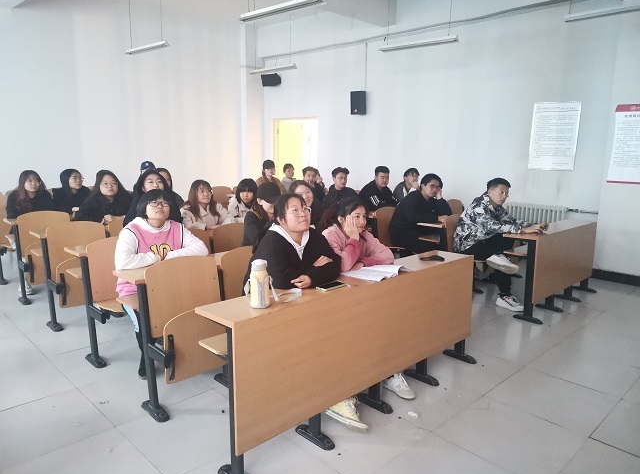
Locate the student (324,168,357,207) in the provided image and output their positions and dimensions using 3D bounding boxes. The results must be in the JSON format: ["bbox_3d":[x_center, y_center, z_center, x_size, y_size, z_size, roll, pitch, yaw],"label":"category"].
[{"bbox_3d":[0.372,-0.207,5.849,0.511,1.253,0.708,-7,13,-39],"label":"student"}]

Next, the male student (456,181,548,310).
[{"bbox_3d":[1.702,0.059,4.508,0.550,1.204,0.786,-8,13,-41],"label":"male student"}]

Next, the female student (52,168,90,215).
[{"bbox_3d":[-2.710,-0.153,5.438,0.760,1.270,0.530,8,13,35],"label":"female student"}]

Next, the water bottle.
[{"bbox_3d":[-0.265,0.201,2.137,0.084,0.206,0.080,-4,11,-24],"label":"water bottle"}]

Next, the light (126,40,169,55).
[{"bbox_3d":[-2.776,-3.026,7.725,1.210,0.100,0.130,9,13,39],"label":"light"}]

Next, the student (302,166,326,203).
[{"bbox_3d":[-0.114,-0.298,6.398,0.511,1.239,0.708,-5,11,-29],"label":"student"}]

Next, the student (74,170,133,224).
[{"bbox_3d":[-1.996,0.001,4.549,0.531,1.248,0.688,-7,13,-39],"label":"student"}]

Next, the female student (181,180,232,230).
[{"bbox_3d":[-1.052,0.067,4.546,0.770,1.210,0.540,10,13,40],"label":"female student"}]

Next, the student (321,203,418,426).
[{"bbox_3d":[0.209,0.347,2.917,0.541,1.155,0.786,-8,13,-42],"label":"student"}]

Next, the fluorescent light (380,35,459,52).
[{"bbox_3d":[1.431,-2.809,7.029,1.220,0.100,0.130,9,13,39],"label":"fluorescent light"}]

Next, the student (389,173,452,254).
[{"bbox_3d":[1.126,-0.051,5.090,0.531,1.214,0.708,-7,13,-39],"label":"student"}]

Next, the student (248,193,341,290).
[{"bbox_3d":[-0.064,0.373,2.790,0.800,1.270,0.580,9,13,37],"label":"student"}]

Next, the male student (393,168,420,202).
[{"bbox_3d":[1.035,-0.276,6.451,0.740,1.270,0.530,9,13,37],"label":"male student"}]

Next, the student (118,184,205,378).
[{"bbox_3d":[-1.012,0.301,3.032,0.531,1.189,0.639,-6,12,-34],"label":"student"}]

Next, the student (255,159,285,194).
[{"bbox_3d":[-0.706,-0.452,7.046,0.491,1.312,0.659,-4,11,-26],"label":"student"}]

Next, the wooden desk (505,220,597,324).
[{"bbox_3d":[2.402,0.284,4.909,1.600,0.765,0.430,-9,14,-44],"label":"wooden desk"}]

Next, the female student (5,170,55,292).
[{"bbox_3d":[-2.996,-0.089,5.115,0.770,1.250,0.540,9,13,37],"label":"female student"}]

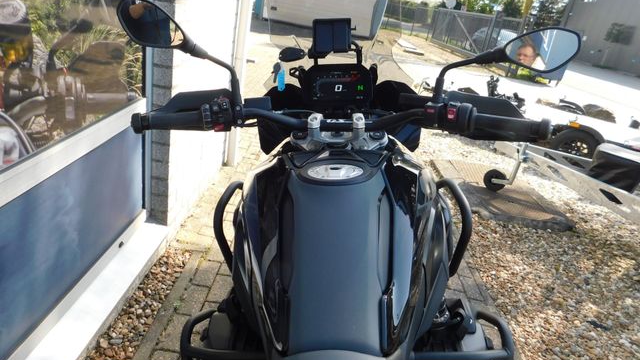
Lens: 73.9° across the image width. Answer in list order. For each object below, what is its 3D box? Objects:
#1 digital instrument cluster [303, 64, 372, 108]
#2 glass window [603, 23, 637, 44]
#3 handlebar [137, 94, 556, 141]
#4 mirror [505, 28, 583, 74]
[{"bbox_3d":[0.047,-0.245,1.140,0.185,0.125,0.050,0,-10,2],"label":"digital instrument cluster"},{"bbox_3d":[25.972,-12.635,36.733,0.200,1.500,2.900,8,23,-6],"label":"glass window"},{"bbox_3d":[0.043,-0.135,0.951,0.900,0.110,0.160,0,23,2],"label":"handlebar"},{"bbox_3d":[0.461,-0.272,0.885,0.142,0.095,0.050,6,24,17],"label":"mirror"}]

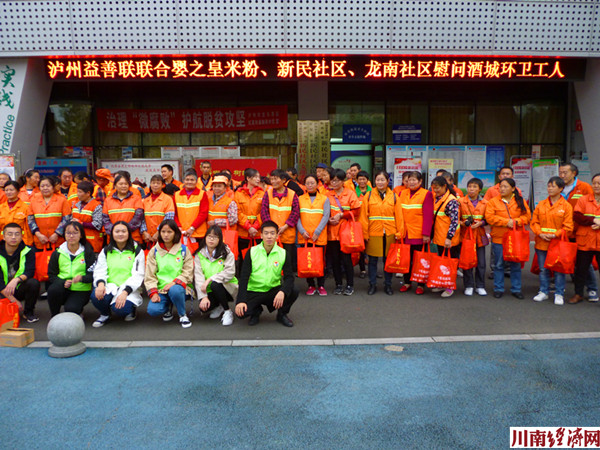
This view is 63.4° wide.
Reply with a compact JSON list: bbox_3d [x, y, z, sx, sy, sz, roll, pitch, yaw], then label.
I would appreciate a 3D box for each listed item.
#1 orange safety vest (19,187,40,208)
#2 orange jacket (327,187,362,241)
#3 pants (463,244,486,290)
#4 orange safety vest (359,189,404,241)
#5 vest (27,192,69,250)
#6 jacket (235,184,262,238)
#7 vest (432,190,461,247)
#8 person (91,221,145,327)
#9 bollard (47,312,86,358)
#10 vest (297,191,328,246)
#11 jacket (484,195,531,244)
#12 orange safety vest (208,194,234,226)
[{"bbox_3d":[-3.816,-0.261,6.859,0.450,0.650,0.280,-2,6,-20],"label":"orange safety vest"},{"bbox_3d":[0.578,-0.141,6.308,0.440,0.716,0.340,1,5,18],"label":"orange jacket"},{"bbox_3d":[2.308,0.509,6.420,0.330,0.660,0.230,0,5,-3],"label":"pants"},{"bbox_3d":[1.070,-0.138,6.370,0.580,0.660,0.320,0,5,0],"label":"orange safety vest"},{"bbox_3d":[-3.240,-0.058,6.276,0.500,0.730,0.290,-1,6,-12],"label":"vest"},{"bbox_3d":[-0.678,-0.173,6.450,0.420,0.700,0.270,-1,5,-6],"label":"jacket"},{"bbox_3d":[1.893,-0.084,6.270,0.400,0.700,0.290,4,7,37],"label":"vest"},{"bbox_3d":[-1.992,0.497,5.297,0.530,1.060,0.650,-1,6,-9],"label":"person"},{"bbox_3d":[-2.038,0.950,4.240,0.335,0.355,0.335,0,5,0],"label":"bollard"},{"bbox_3d":[0.171,-0.085,6.370,0.420,0.710,0.280,0,5,-3],"label":"vest"},{"bbox_3d":[2.666,-0.070,6.220,0.550,0.620,0.330,1,5,9],"label":"jacket"},{"bbox_3d":[-1.057,-0.118,6.410,0.380,0.595,0.280,0,4,3],"label":"orange safety vest"}]

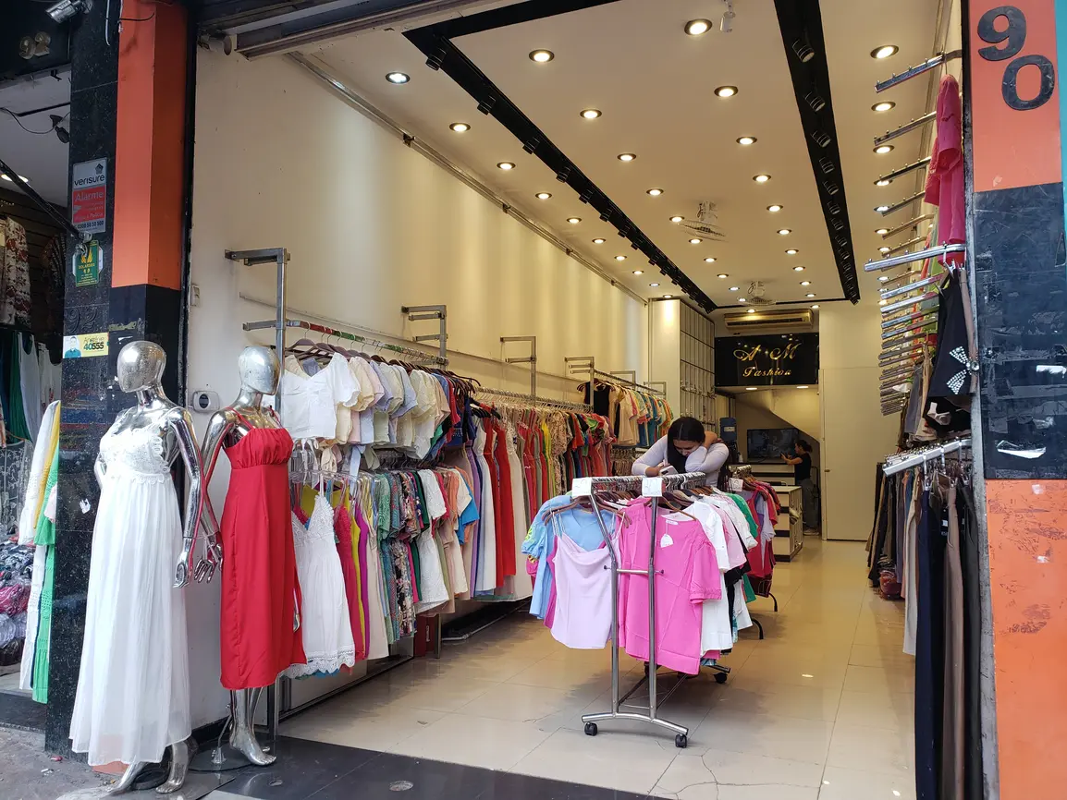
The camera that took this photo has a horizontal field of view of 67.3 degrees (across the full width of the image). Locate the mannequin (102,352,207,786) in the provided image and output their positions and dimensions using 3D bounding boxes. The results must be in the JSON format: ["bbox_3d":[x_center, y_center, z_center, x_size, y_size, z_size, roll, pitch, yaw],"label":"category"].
[{"bbox_3d":[-1.535,0.640,3.177,0.510,1.760,0.390,-1,-4,19],"label":"mannequin"}]

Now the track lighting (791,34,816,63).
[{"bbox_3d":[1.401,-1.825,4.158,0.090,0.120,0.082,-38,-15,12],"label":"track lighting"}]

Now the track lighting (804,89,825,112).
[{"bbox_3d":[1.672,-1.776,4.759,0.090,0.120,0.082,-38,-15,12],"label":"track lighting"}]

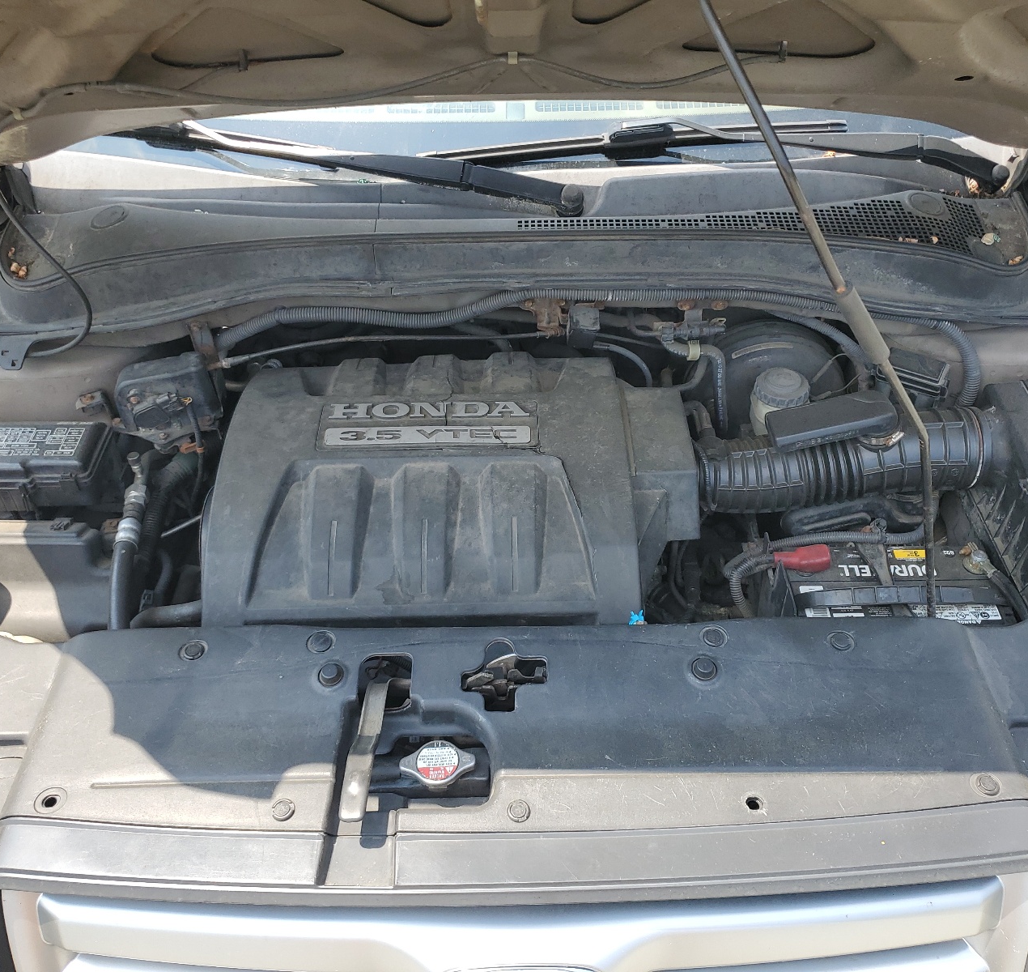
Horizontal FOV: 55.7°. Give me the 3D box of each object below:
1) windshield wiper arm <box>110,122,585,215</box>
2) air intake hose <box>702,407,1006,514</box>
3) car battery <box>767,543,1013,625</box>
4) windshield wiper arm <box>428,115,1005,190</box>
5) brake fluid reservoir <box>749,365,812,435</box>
[{"bbox_3d":[-0.291,-0.473,1.396,0.790,0.085,0.095,10,45,10],"label":"windshield wiper arm"},{"bbox_3d":[0.413,-0.030,1.185,0.362,0.108,0.115,-4,45,-4],"label":"air intake hose"},{"bbox_3d":[0.466,0.203,1.240,0.262,0.222,0.175,-1,45,0],"label":"car battery"},{"bbox_3d":[0.286,-0.477,1.409,0.845,0.085,0.090,-2,45,-1],"label":"windshield wiper arm"},{"bbox_3d":[0.356,-0.105,1.303,0.075,0.108,0.080,-1,45,0],"label":"brake fluid reservoir"}]

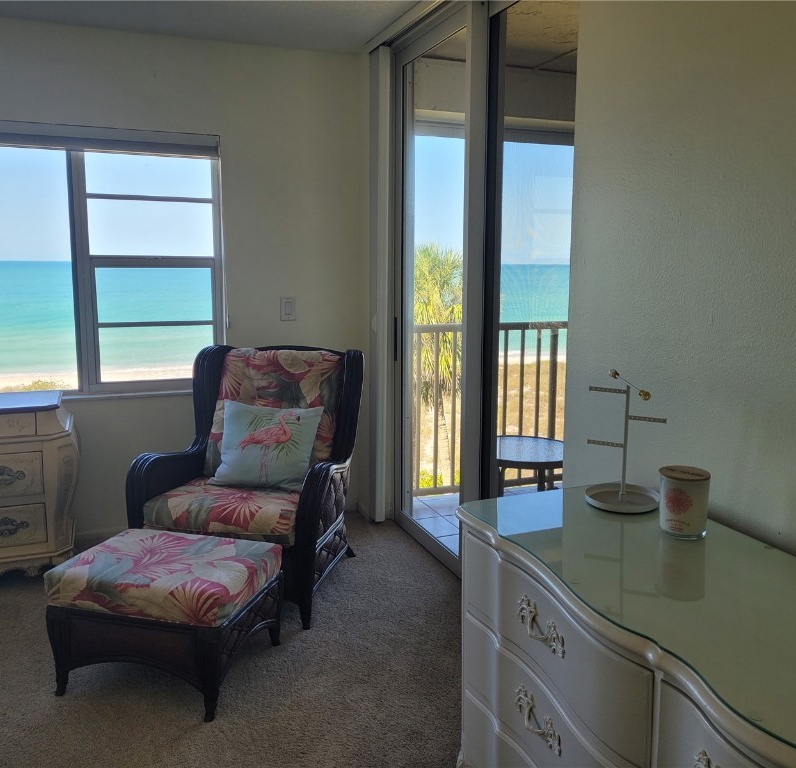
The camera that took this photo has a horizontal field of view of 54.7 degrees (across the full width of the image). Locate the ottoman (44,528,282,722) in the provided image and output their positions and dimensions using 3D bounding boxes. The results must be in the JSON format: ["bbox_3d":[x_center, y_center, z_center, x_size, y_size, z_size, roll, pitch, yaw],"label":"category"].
[{"bbox_3d":[-0.765,0.777,2.612,0.600,0.405,0.485,3,9,15],"label":"ottoman"}]

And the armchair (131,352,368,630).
[{"bbox_3d":[-0.593,0.369,3.286,0.790,1.010,0.840,2,9,11],"label":"armchair"}]

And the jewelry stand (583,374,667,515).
[{"bbox_3d":[0.552,0.125,1.858,0.190,0.317,0.180,6,10,32],"label":"jewelry stand"}]

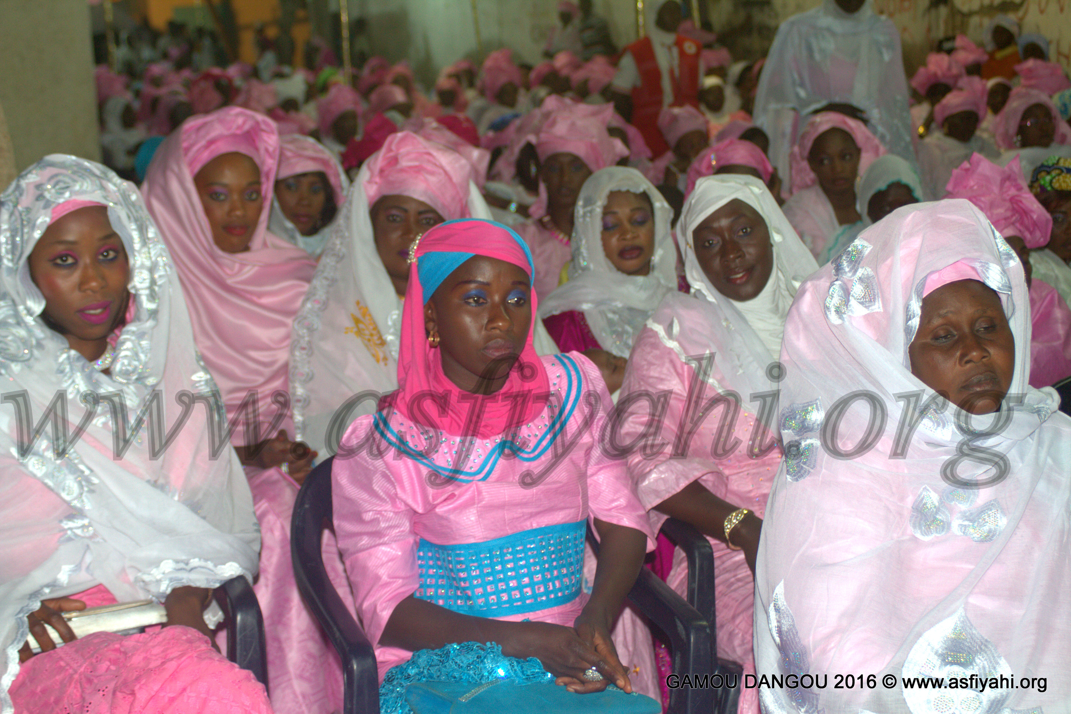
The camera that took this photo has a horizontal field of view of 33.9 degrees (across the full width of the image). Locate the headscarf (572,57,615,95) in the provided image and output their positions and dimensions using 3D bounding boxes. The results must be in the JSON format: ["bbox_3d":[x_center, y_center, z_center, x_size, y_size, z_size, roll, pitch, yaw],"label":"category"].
[{"bbox_3d":[0.398,-1.922,12.000,0.290,0.250,0.280,-5,10,-20],"label":"headscarf"}]

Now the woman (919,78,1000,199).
[{"bbox_3d":[1.821,-0.477,7.175,0.560,1.320,0.740,-6,11,-22],"label":"woman"}]

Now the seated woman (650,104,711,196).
[{"bbox_3d":[0.674,-0.373,6.975,0.520,1.240,0.720,-7,11,-28],"label":"seated woman"}]

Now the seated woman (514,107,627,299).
[{"bbox_3d":[0.158,0.012,4.668,0.520,1.320,0.750,-4,10,-8],"label":"seated woman"}]

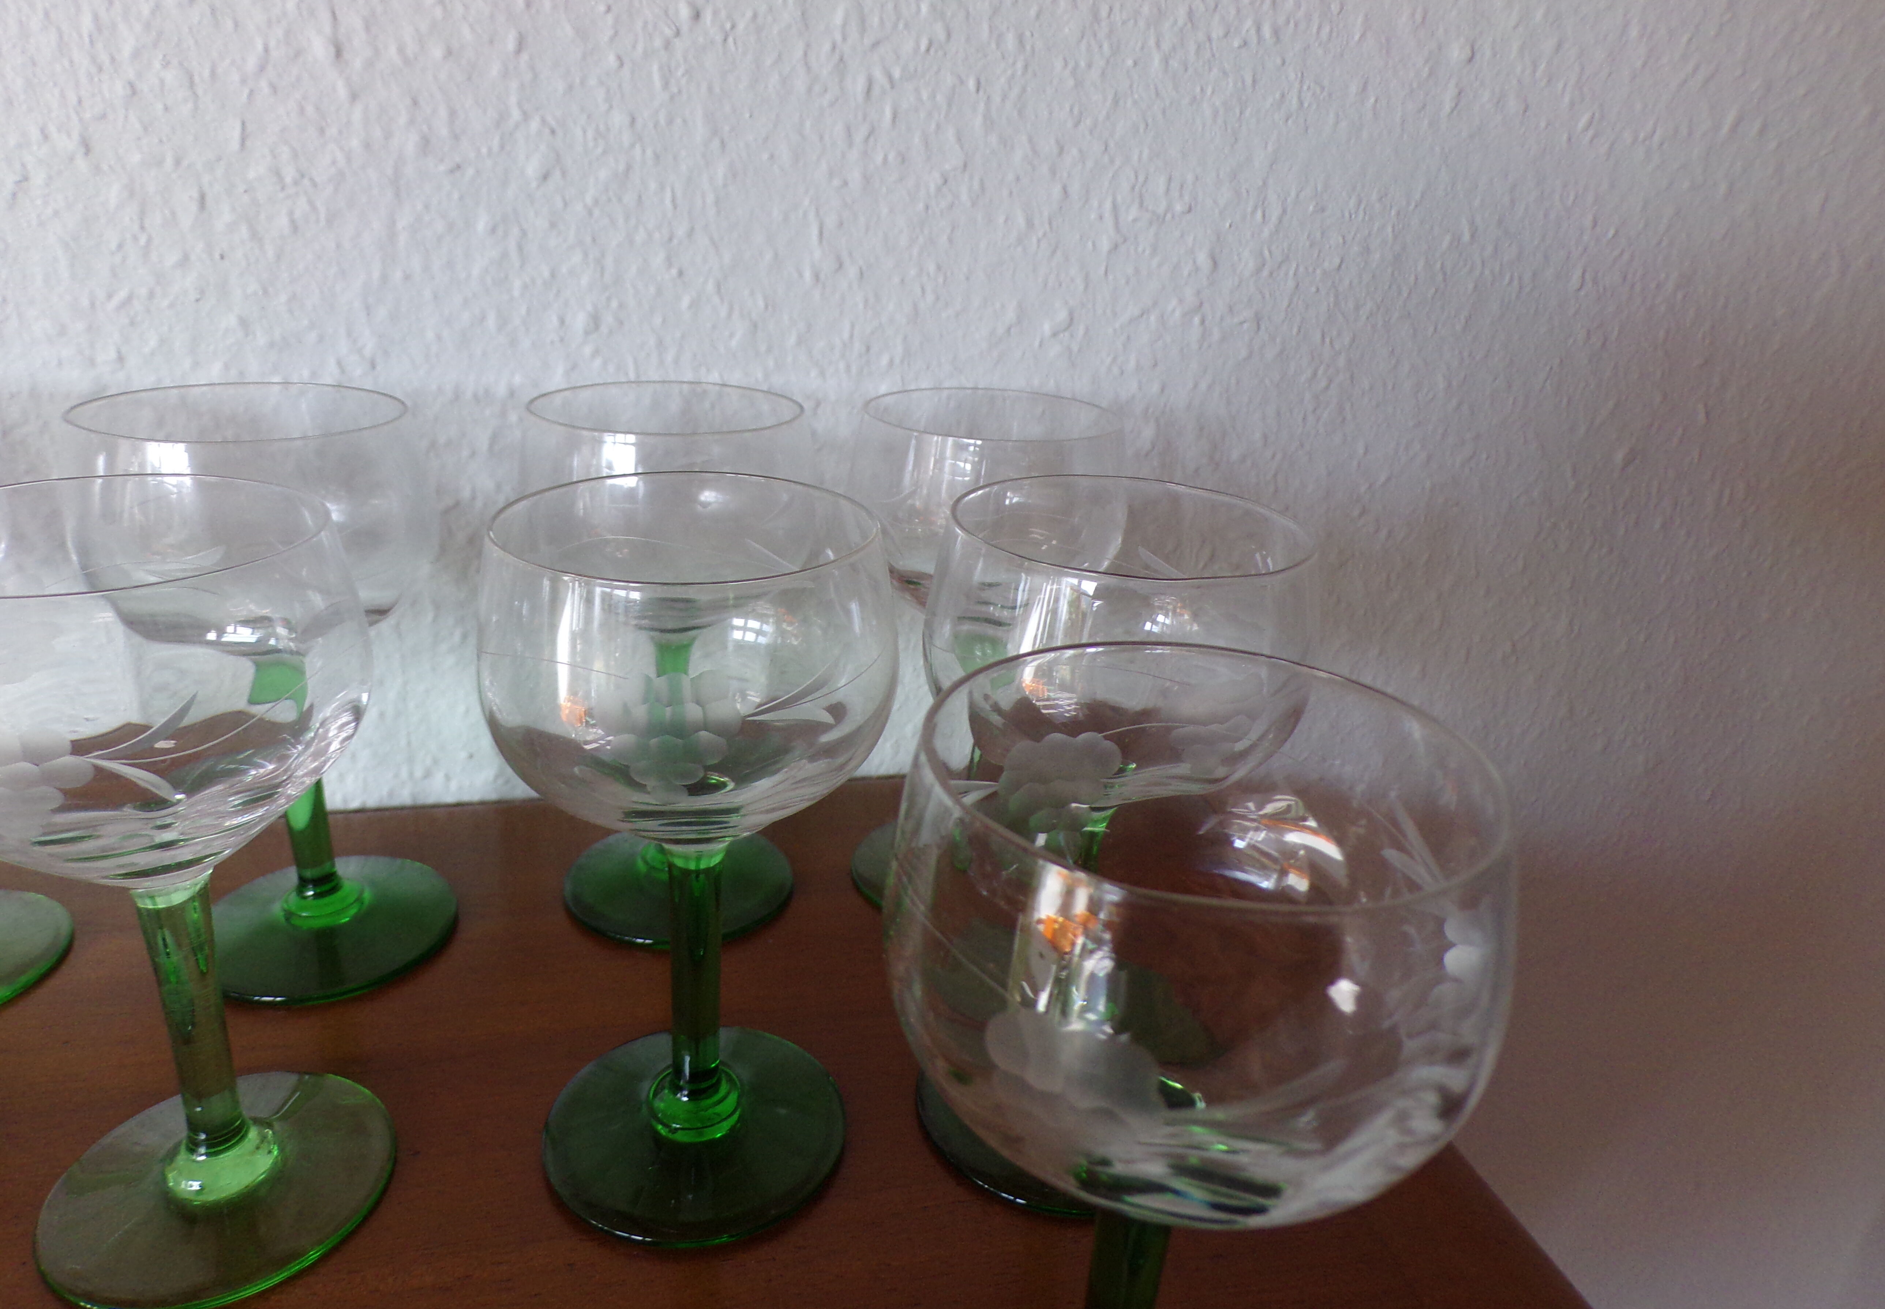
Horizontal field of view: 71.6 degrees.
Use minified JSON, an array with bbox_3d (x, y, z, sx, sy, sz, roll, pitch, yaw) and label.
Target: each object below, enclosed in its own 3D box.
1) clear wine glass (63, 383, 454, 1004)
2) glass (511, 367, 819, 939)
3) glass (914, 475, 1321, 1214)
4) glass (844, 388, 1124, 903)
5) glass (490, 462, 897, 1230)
[{"bbox_3d":[-0.159,0.009,0.319,0.076,0.138,0.076,3,22,0],"label":"clear wine glass"},{"bbox_3d":[-0.071,0.002,0.349,0.076,0.138,0.076,3,22,0],"label":"glass"},{"bbox_3d":[0.032,0.040,0.271,0.076,0.138,0.076,3,22,0],"label":"glass"},{"bbox_3d":[0.009,0.001,0.362,0.076,0.138,0.076,3,22,0],"label":"glass"},{"bbox_3d":[-0.049,0.040,0.259,0.076,0.138,0.076,3,22,0],"label":"glass"}]

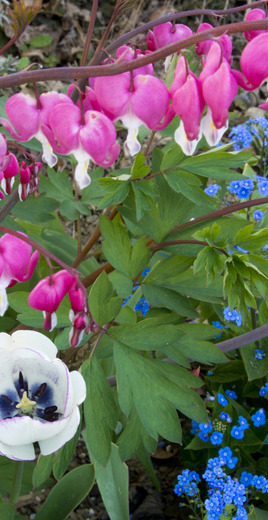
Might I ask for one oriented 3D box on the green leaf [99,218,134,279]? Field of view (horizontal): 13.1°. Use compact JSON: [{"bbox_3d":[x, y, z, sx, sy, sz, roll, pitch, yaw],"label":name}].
[{"bbox_3d":[-0.009,-0.006,0.600,0.019,0.032,0.012,0,23,0],"label":"green leaf"}]

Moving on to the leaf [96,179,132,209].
[{"bbox_3d":[-0.010,-0.033,0.580,0.019,0.009,0.014,-35,56,-28],"label":"leaf"}]

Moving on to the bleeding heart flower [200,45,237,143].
[{"bbox_3d":[0.037,-0.074,0.520,0.015,0.040,0.026,-11,29,-15],"label":"bleeding heart flower"}]

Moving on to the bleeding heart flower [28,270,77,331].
[{"bbox_3d":[-0.035,0.017,0.500,0.020,0.024,0.014,-19,35,-29],"label":"bleeding heart flower"}]

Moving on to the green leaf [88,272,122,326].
[{"bbox_3d":[-0.015,0.020,0.600,0.018,0.028,0.008,6,-12,9],"label":"green leaf"}]

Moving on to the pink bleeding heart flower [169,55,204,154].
[{"bbox_3d":[0.021,-0.063,0.475,0.013,0.034,0.023,-7,31,-12],"label":"pink bleeding heart flower"}]

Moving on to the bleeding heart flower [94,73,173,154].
[{"bbox_3d":[-0.001,-0.065,0.520,0.034,0.037,0.018,-2,28,-4],"label":"bleeding heart flower"}]

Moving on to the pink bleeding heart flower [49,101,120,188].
[{"bbox_3d":[-0.021,-0.049,0.500,0.030,0.034,0.016,0,35,0],"label":"pink bleeding heart flower"}]

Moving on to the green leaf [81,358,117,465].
[{"bbox_3d":[-0.018,0.075,0.580,0.018,0.053,0.013,0,23,0],"label":"green leaf"}]

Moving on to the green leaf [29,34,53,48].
[{"bbox_3d":[-0.120,-0.280,1.500,0.031,0.006,0.021,0,66,0],"label":"green leaf"}]

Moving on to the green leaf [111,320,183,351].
[{"bbox_3d":[0.006,0.039,0.610,0.038,0.008,0.020,0,44,0],"label":"green leaf"}]

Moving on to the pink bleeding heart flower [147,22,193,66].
[{"bbox_3d":[0.018,-0.107,0.580,0.024,0.024,0.015,0,30,0],"label":"pink bleeding heart flower"}]

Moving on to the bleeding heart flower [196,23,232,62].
[{"bbox_3d":[0.041,-0.110,0.600,0.022,0.028,0.015,-12,37,-16],"label":"bleeding heart flower"}]

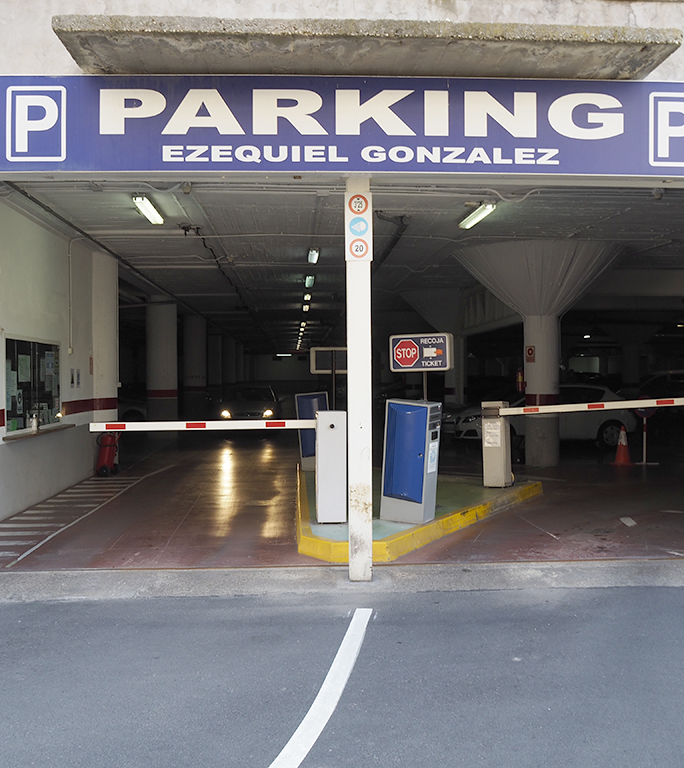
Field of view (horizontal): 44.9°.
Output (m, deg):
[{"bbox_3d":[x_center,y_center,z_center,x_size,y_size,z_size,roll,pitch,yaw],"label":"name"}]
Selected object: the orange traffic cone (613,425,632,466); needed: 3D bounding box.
[{"bbox_3d":[5.020,1.109,14.900,0.400,0.710,0.400,0,1,-3],"label":"orange traffic cone"}]

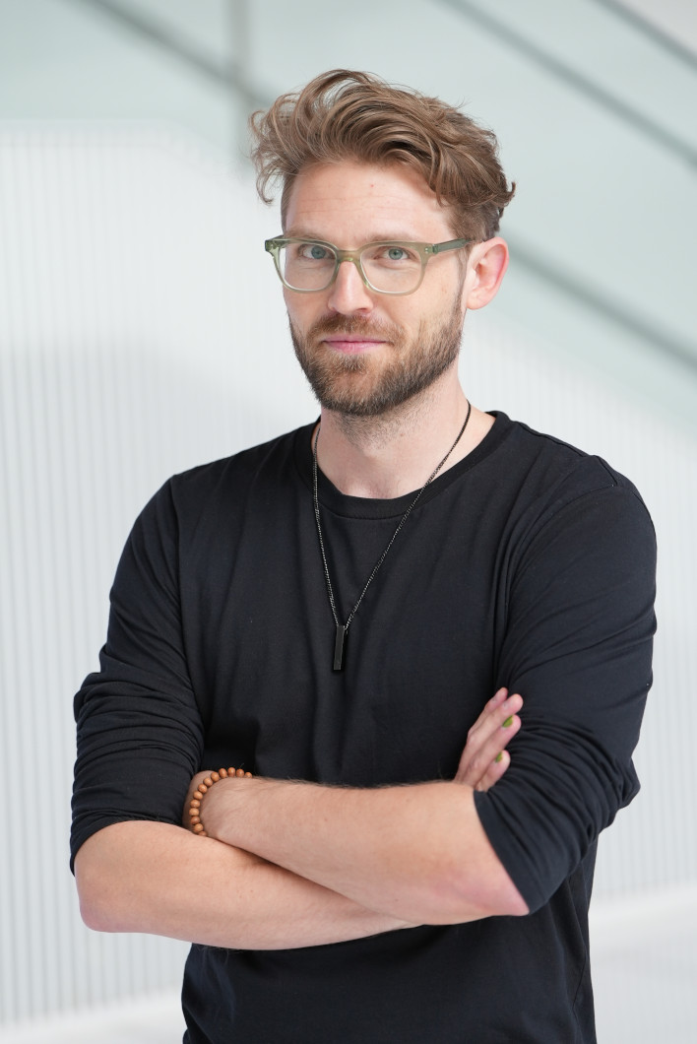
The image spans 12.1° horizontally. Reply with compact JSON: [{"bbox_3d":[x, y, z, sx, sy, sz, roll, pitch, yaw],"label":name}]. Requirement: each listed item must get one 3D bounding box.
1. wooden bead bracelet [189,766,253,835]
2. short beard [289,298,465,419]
[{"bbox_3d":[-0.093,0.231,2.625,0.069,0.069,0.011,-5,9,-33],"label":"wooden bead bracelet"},{"bbox_3d":[0.012,-0.131,2.590,0.140,0.093,0.098,1,4,19],"label":"short beard"}]

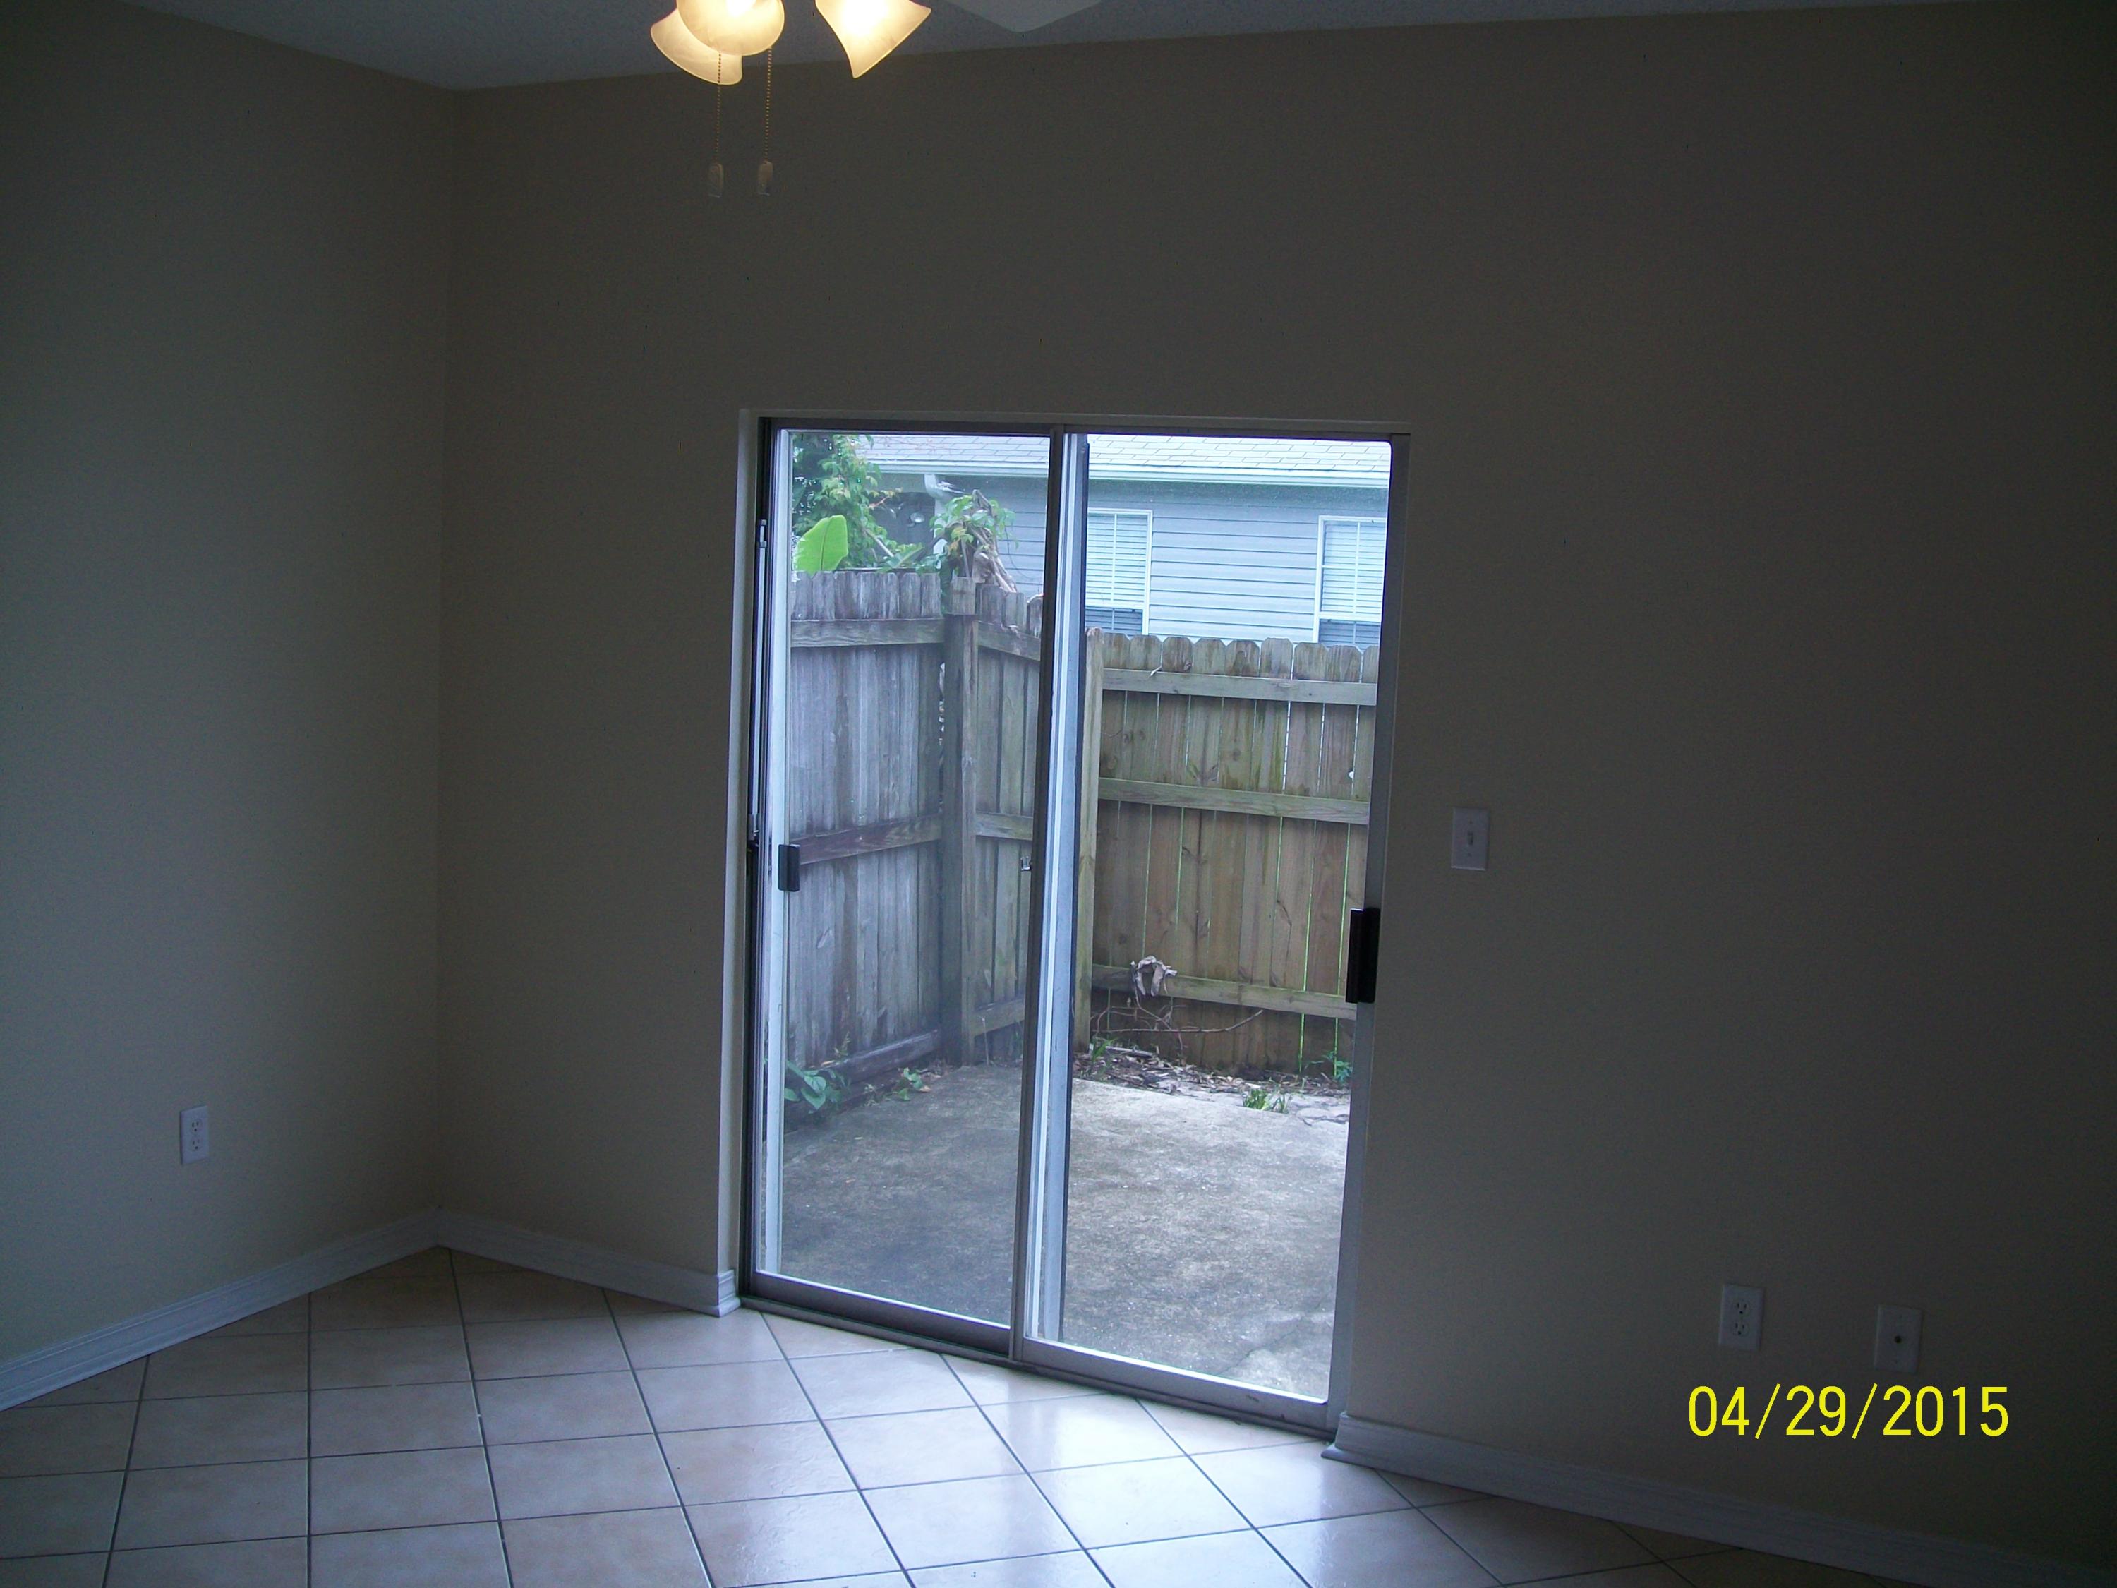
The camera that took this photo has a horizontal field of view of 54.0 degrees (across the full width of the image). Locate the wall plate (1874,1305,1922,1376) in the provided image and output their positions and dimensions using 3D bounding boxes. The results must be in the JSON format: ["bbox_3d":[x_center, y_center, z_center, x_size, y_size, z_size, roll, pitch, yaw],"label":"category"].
[{"bbox_3d":[1.458,0.947,3.607,0.070,0.115,0.008,5,7,26],"label":"wall plate"}]

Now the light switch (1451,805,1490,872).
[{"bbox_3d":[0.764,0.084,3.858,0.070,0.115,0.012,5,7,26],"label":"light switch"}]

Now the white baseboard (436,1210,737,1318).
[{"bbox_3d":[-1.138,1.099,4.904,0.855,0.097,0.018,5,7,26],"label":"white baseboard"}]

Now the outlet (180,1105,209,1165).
[{"bbox_3d":[-1.819,0.719,4.379,0.008,0.115,0.070,5,7,26],"label":"outlet"}]

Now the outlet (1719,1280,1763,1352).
[{"bbox_3d":[1.222,0.936,3.717,0.070,0.115,0.008,5,7,26],"label":"outlet"}]

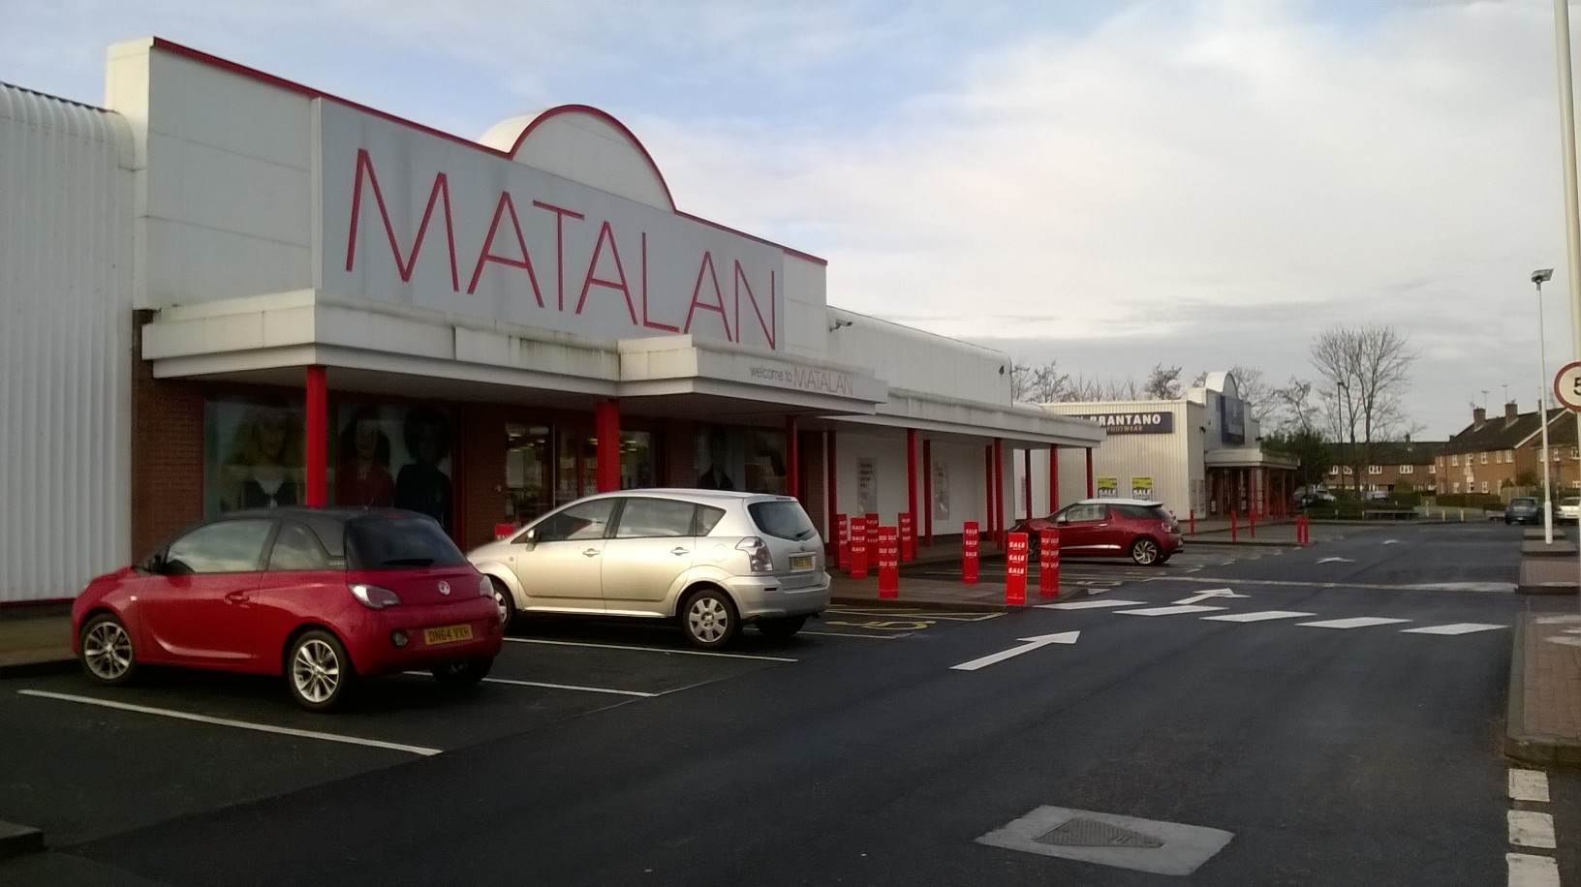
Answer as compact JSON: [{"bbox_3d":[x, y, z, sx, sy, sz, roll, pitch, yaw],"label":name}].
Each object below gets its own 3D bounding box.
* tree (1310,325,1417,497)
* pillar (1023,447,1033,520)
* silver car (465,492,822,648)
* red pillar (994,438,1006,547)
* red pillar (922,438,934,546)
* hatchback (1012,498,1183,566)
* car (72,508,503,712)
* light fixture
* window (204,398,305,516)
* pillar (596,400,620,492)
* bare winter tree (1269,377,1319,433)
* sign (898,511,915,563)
[{"bbox_3d":[44.738,-1.726,107.676,8.100,15.000,7.800,-2,-3,22],"label":"tree"},{"bbox_3d":[7.719,1.620,44.740,0.150,2.843,0.150,-2,-3,27],"label":"pillar"},{"bbox_3d":[-1.775,1.320,15.418,4.360,1.630,1.790,0,-2,27],"label":"silver car"},{"bbox_3d":[5.788,1.369,38.000,0.210,3.030,0.210,-2,-3,28],"label":"red pillar"},{"bbox_3d":[3.909,1.415,38.900,0.210,3.020,0.210,-2,-3,28],"label":"red pillar"},{"bbox_3d":[6.710,1.900,30.484,3.950,1.458,1.740,0,-2,28],"label":"hatchback"},{"bbox_3d":[-4.191,1.254,11.463,3.700,1.484,1.750,0,-2,28],"label":"car"},{"bbox_3d":[20.988,-1.048,38.339,0.580,7.651,0.500,-2,-3,20],"label":"light fixture"},{"bbox_3d":[-6.483,0.599,17.355,0.100,2.172,2.094,-2,-3,27],"label":"window"},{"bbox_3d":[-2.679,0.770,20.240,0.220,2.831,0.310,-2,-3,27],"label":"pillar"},{"bbox_3d":[41.954,0.026,114.763,4.400,11.267,4.400,-1,-2,0],"label":"bare winter tree"},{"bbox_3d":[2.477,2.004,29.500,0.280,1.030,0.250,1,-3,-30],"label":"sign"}]

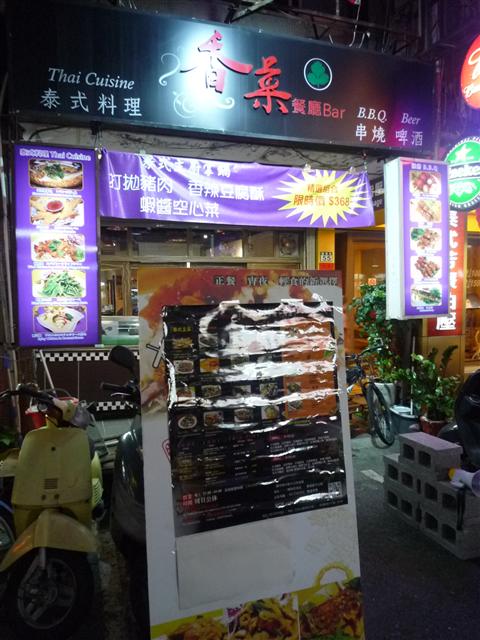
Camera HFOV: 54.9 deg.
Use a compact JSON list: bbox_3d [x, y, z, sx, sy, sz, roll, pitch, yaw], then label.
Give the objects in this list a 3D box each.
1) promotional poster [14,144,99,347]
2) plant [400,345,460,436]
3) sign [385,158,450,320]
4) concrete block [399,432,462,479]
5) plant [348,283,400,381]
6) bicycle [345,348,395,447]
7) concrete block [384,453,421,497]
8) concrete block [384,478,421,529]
[{"bbox_3d":[-1.651,-0.651,4.226,0.693,1.780,0.190,-1,1,-12],"label":"promotional poster"},{"bbox_3d":[2.143,0.804,5.200,0.600,1.050,0.540,-1,1,0],"label":"plant"},{"bbox_3d":[2.057,-0.909,5.364,0.693,1.780,0.264,-1,1,-22],"label":"sign"},{"bbox_3d":[1.288,0.920,3.142,0.195,0.195,0.385,-1,1,-19],"label":"concrete block"},{"bbox_3d":[1.612,0.137,5.500,0.570,1.150,0.500,-1,1,0],"label":"plant"},{"bbox_3d":[0.886,0.849,4.886,1.600,1.060,0.550,-1,1,-8],"label":"bicycle"},{"bbox_3d":[1.232,1.113,3.298,0.195,0.195,0.385,-1,1,-19],"label":"concrete block"},{"bbox_3d":[1.234,1.309,3.302,0.195,0.195,0.385,-1,1,-19],"label":"concrete block"}]

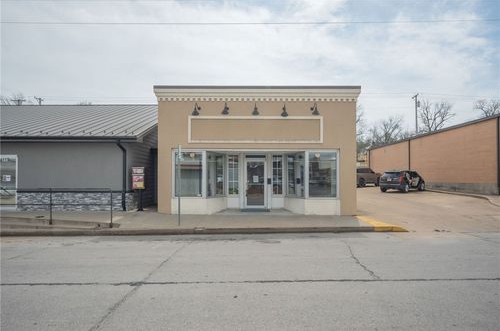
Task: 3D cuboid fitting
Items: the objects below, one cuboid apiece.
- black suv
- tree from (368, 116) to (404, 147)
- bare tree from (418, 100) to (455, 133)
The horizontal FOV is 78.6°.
[{"bbox_3d":[12.300,1.260,24.600,4.850,1.690,1.880,1,-1,-40],"label":"black suv"},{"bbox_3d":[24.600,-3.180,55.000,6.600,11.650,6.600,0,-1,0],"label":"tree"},{"bbox_3d":[28.700,-3.830,47.000,6.000,12.700,6.000,0,-1,0],"label":"bare tree"}]

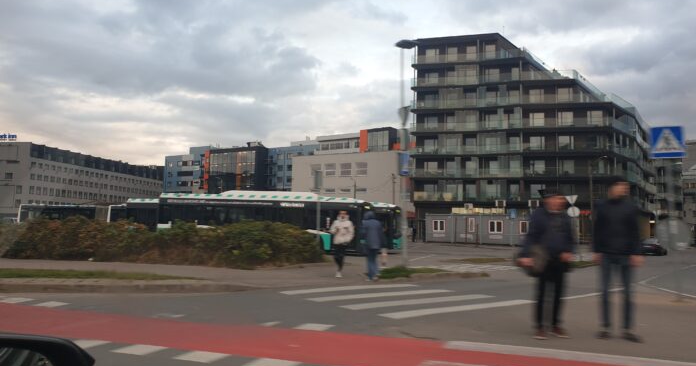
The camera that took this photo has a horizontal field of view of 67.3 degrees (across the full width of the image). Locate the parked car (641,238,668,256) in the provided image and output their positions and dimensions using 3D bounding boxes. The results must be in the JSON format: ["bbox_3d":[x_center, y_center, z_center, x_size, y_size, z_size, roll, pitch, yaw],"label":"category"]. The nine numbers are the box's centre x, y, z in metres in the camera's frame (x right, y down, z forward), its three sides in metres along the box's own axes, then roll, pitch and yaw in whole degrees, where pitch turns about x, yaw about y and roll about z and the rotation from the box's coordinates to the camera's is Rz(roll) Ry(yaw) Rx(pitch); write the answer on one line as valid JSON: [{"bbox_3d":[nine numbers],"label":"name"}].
[{"bbox_3d":[20.900,4.225,36.100,1.800,1.450,4.300,-3,-7,40],"label":"parked car"}]

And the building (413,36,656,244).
[{"bbox_3d":[25.696,-5.050,76.253,29.000,27.400,22.000,0,-5,17],"label":"building"}]

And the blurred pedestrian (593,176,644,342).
[{"bbox_3d":[3.027,0.845,5.850,0.540,1.820,0.380,2,-5,-12],"label":"blurred pedestrian"}]

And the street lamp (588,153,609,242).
[{"bbox_3d":[25.395,2.071,53.000,1.900,9.000,0.350,1,-5,6],"label":"street lamp"}]

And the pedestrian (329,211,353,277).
[{"bbox_3d":[-0.160,1.518,12.900,0.550,1.670,0.400,2,-5,-3],"label":"pedestrian"}]

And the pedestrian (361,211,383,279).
[{"bbox_3d":[0.571,1.518,12.700,0.520,1.690,0.400,1,-5,6],"label":"pedestrian"}]

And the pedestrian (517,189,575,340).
[{"bbox_3d":[2.191,0.899,5.800,0.560,1.670,0.400,2,-5,-12],"label":"pedestrian"}]

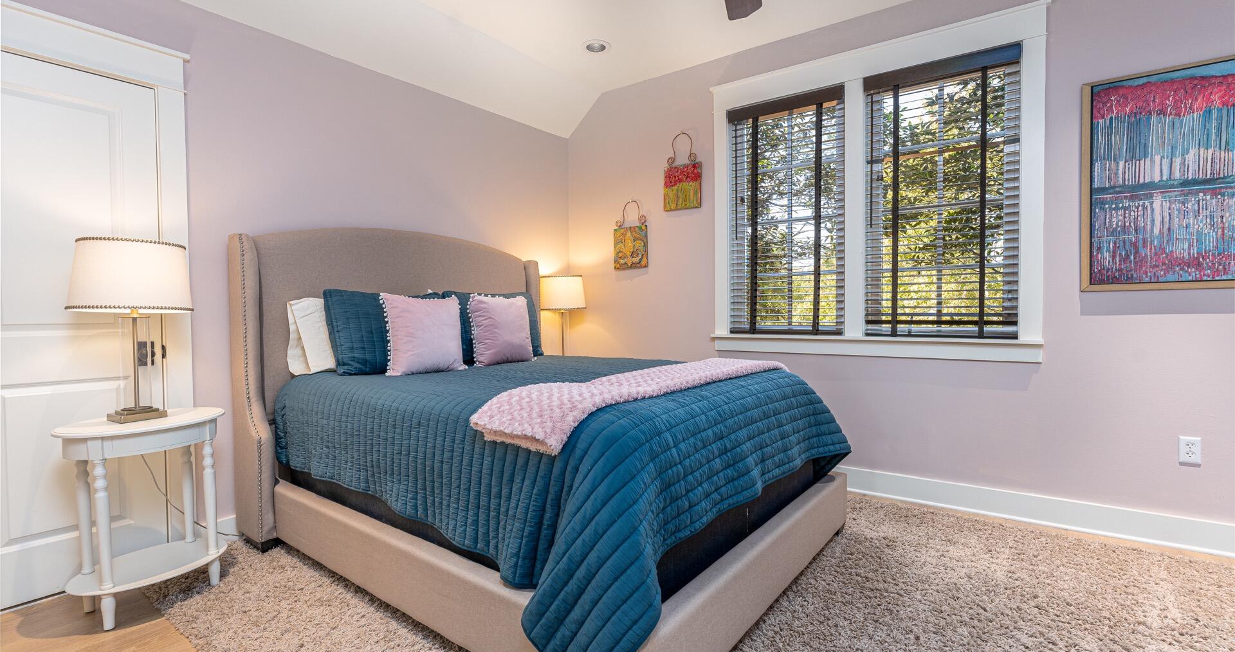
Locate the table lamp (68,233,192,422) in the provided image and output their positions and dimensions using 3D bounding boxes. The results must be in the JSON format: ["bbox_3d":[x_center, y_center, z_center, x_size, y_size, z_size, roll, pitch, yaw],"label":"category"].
[{"bbox_3d":[-1.803,0.025,2.052,0.360,0.656,0.360,1,2,37],"label":"table lamp"}]

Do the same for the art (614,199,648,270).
[{"bbox_3d":[0.092,-0.679,4.059,0.304,0.512,0.033,1,2,37],"label":"art"}]

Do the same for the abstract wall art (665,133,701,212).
[{"bbox_3d":[0.440,-1.074,3.784,0.297,0.538,0.033,1,2,37],"label":"abstract wall art"}]

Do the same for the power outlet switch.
[{"bbox_3d":[2.465,0.536,2.360,0.068,0.115,0.012,1,2,37],"label":"power outlet switch"}]

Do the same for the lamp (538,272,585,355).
[{"bbox_3d":[-0.403,-0.043,4.026,0.360,0.651,0.360,-1,2,0],"label":"lamp"}]

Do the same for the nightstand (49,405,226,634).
[{"bbox_3d":[-1.760,0.694,2.071,0.391,0.690,0.506,1,2,34],"label":"nightstand"}]

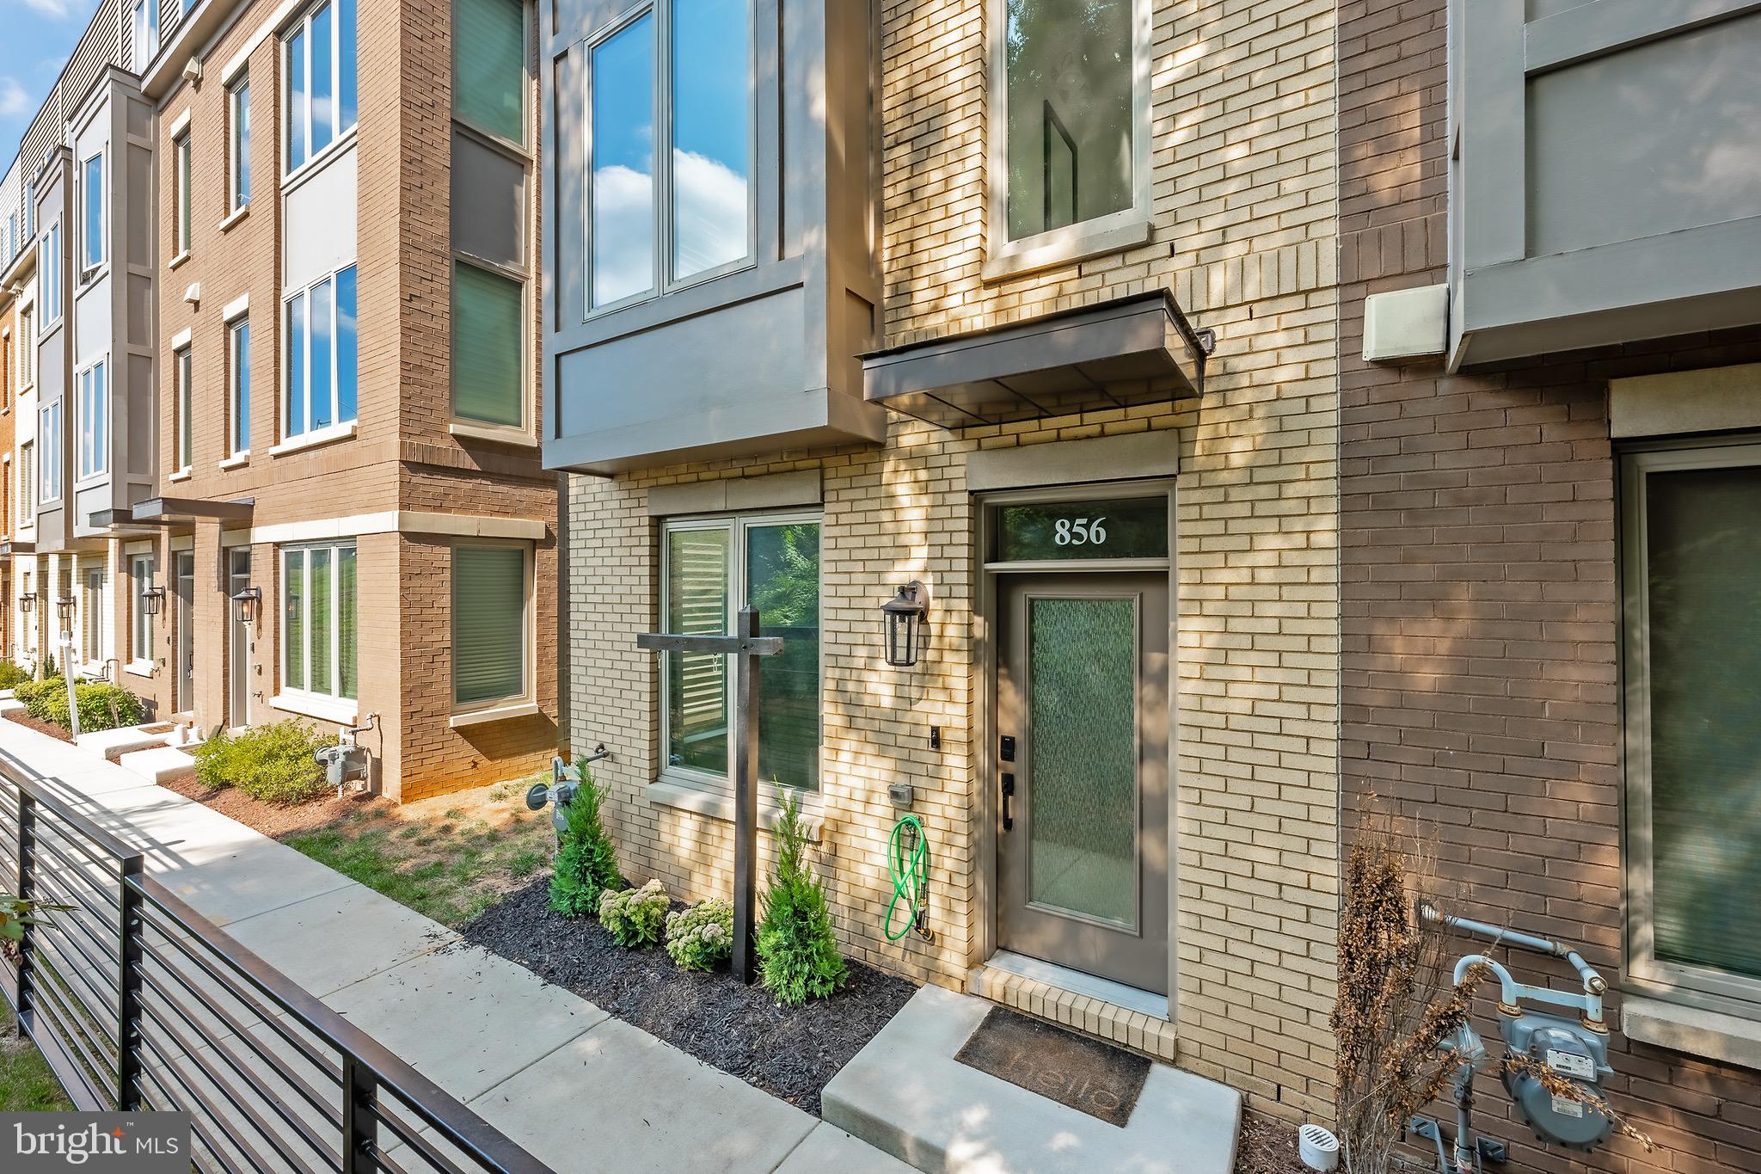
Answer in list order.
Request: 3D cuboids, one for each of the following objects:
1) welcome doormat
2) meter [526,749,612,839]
[{"bbox_3d":[0.781,2.162,3.138,0.765,0.015,0.458,0,0,33],"label":"welcome doormat"},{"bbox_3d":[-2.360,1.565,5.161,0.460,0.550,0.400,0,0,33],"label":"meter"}]

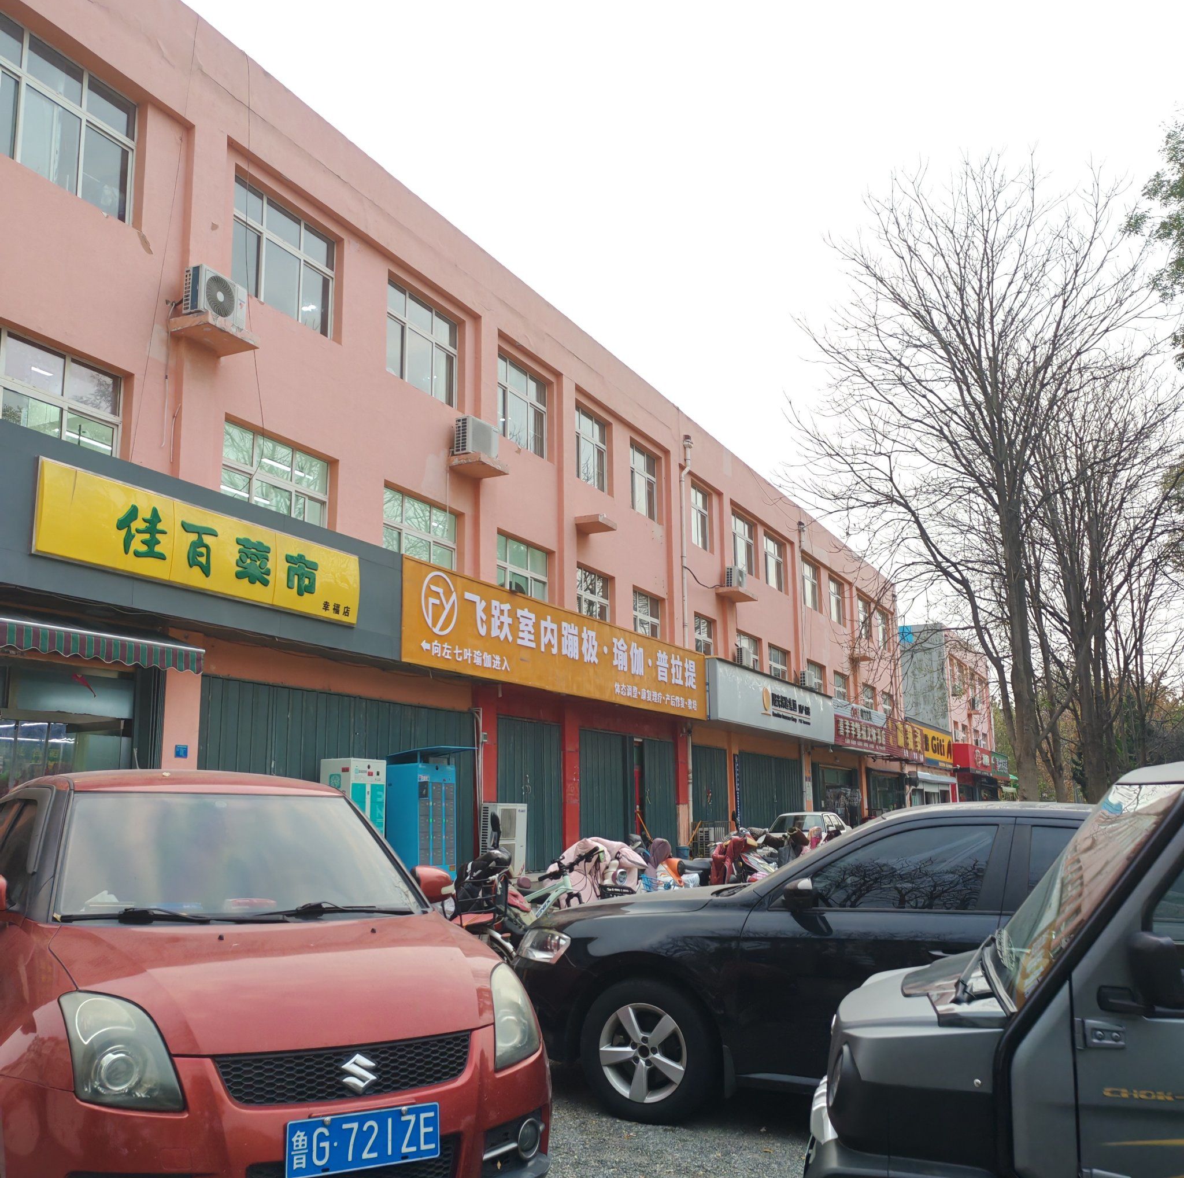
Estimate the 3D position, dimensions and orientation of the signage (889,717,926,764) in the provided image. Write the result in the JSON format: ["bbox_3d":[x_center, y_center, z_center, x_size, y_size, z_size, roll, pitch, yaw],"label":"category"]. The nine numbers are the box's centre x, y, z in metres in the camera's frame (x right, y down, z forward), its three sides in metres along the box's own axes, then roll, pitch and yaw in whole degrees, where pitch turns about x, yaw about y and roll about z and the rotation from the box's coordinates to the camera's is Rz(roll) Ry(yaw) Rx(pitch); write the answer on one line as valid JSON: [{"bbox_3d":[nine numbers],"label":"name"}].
[{"bbox_3d":[13.371,6.564,52.611,0.250,1.475,8.245,-6,-12,24],"label":"signage"}]

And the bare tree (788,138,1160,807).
[{"bbox_3d":[7.546,-1.675,23.683,7.319,14.428,6.953,-1,-10,0],"label":"bare tree"}]

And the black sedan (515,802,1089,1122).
[{"bbox_3d":[1.831,1.682,5.834,4.570,1.470,1.770,-6,-12,24],"label":"black sedan"}]

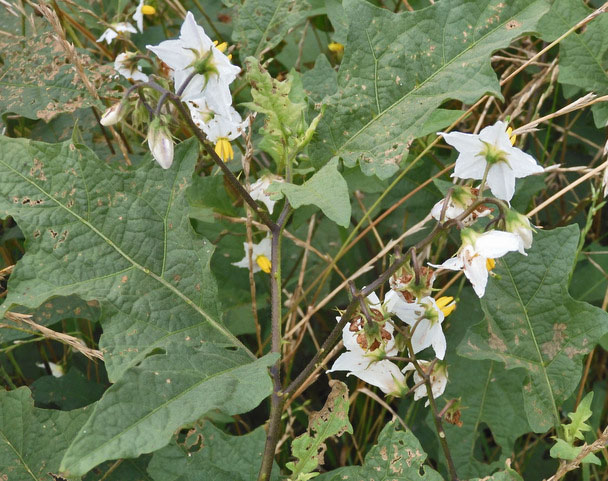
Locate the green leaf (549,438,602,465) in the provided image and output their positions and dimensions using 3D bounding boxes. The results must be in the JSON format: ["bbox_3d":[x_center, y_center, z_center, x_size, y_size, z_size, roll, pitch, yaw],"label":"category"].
[{"bbox_3d":[0.153,0.119,0.470,0.028,0.006,0.017,0,41,0],"label":"green leaf"}]

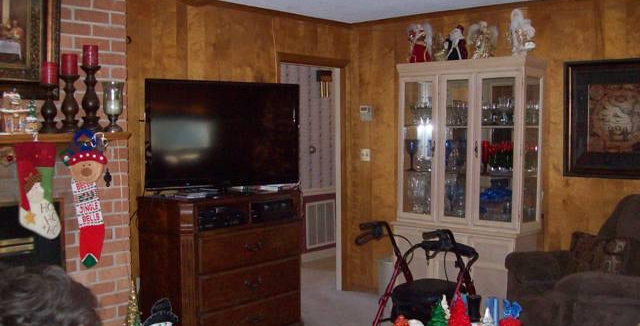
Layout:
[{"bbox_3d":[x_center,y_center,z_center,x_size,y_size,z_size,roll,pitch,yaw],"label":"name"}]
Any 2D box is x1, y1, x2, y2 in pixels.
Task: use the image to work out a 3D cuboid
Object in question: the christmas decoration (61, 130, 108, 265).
[{"bbox_3d":[-1.093,0.169,3.105,0.065,0.630,0.215,4,5,43],"label":"christmas decoration"}]

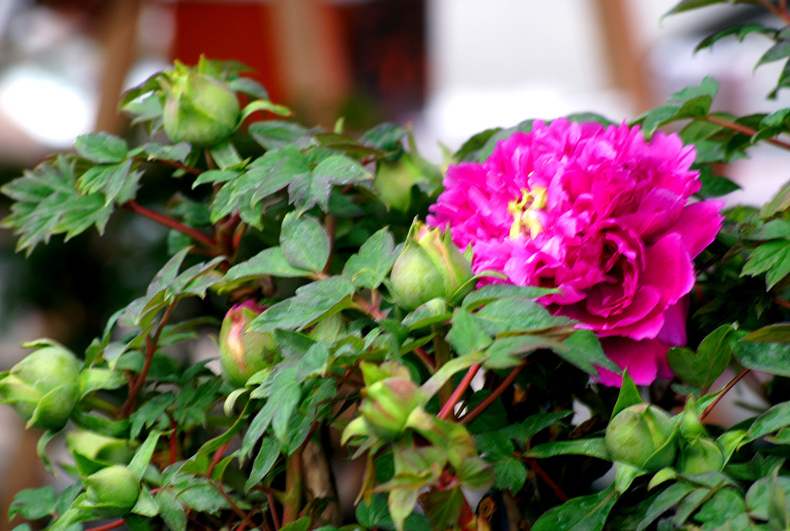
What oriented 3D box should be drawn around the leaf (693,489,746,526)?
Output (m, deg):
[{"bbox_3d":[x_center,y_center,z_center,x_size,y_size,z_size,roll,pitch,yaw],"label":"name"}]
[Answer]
[{"bbox_3d":[0.166,0.124,2.050,0.027,0.007,0.022,-11,43,-4],"label":"leaf"}]

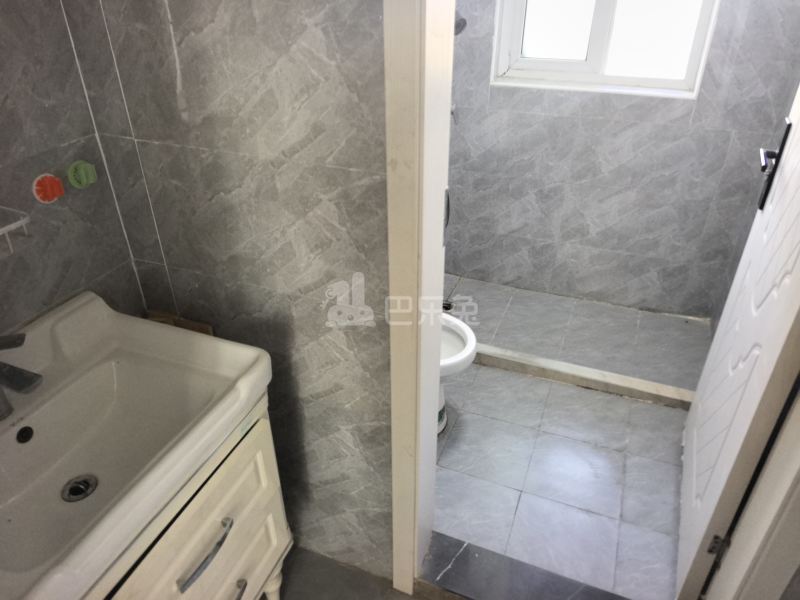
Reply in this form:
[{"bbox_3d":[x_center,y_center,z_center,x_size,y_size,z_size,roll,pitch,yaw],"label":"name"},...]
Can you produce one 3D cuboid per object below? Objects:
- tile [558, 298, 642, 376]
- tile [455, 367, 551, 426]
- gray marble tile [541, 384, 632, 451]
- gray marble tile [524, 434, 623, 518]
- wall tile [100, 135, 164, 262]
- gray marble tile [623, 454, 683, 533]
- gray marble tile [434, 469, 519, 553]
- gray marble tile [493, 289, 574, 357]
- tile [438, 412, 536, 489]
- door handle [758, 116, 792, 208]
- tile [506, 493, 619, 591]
[{"bbox_3d":[0.939,0.161,2.580,0.300,0.012,0.580,11,32,19],"label":"tile"},{"bbox_3d":[0.422,0.385,2.205,0.305,0.010,0.303,11,32,19],"label":"tile"},{"bbox_3d":[0.712,0.446,2.125,0.300,0.012,0.290,11,32,19],"label":"gray marble tile"},{"bbox_3d":[0.591,0.580,1.867,0.300,0.010,0.300,11,32,19],"label":"gray marble tile"},{"bbox_3d":[-0.596,-0.219,1.251,0.105,0.300,0.012,11,32,19],"label":"wall tile"},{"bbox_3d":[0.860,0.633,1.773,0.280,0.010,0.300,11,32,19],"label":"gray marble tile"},{"bbox_3d":[0.214,0.655,1.741,0.290,0.010,0.255,11,32,19],"label":"gray marble tile"},{"bbox_3d":[0.651,0.108,2.674,0.300,0.012,0.580,11,32,19],"label":"gray marble tile"},{"bbox_3d":[0.315,0.526,1.962,0.293,0.010,0.297,11,32,19],"label":"tile"},{"bbox_3d":[0.971,-0.340,1.473,0.052,0.238,0.130,13,33,22],"label":"door handle"},{"bbox_3d":[0.495,0.714,1.667,0.300,0.012,0.255,11,32,19],"label":"tile"}]

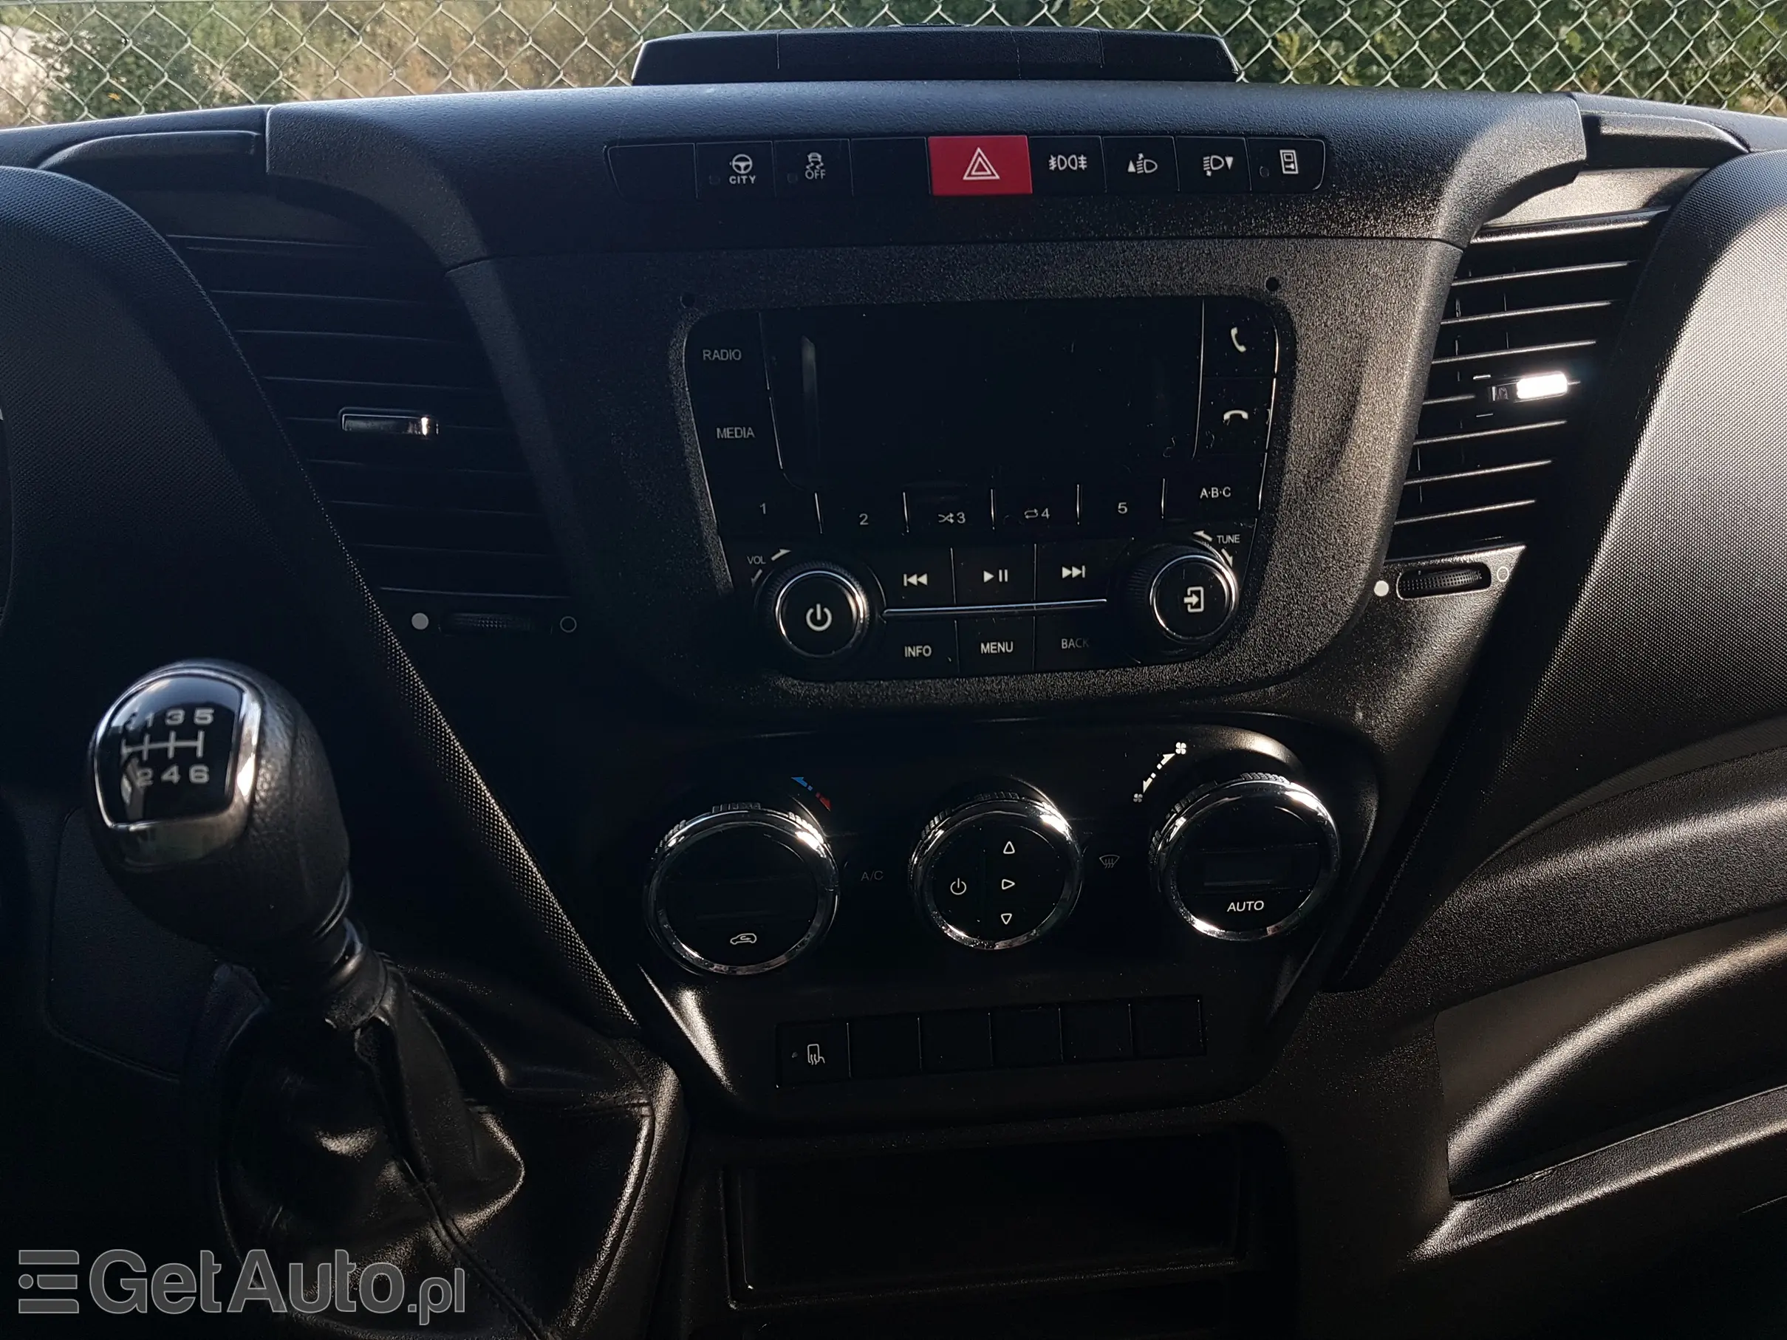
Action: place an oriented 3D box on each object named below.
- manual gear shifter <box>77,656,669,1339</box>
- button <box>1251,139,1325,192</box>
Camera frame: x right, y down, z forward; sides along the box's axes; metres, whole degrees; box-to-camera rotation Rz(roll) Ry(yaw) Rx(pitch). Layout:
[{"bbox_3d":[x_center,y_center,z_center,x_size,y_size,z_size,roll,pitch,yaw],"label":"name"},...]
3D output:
[{"bbox_3d":[-0.162,0.091,0.395,0.154,0.244,0.112,-3,34,-4],"label":"manual gear shifter"},{"bbox_3d":[0.139,-0.178,0.473,0.025,0.022,0.012,-3,-7,-4],"label":"button"}]

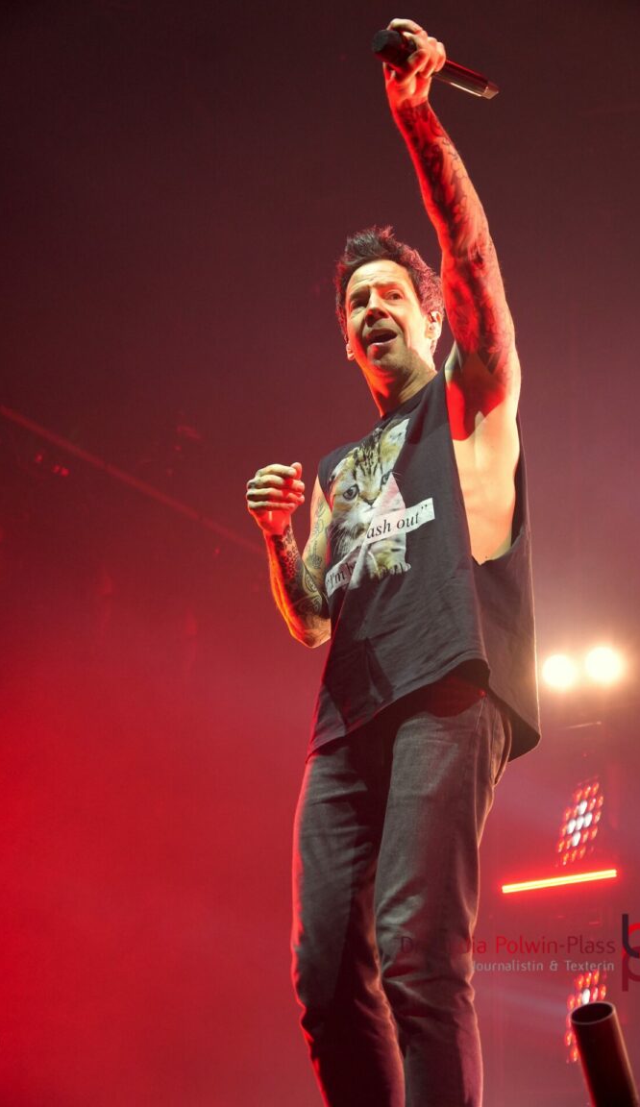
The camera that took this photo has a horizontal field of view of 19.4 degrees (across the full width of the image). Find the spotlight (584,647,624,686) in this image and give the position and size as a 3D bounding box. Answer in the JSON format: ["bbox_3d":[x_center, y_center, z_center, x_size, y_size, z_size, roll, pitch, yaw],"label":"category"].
[{"bbox_3d":[1.802,0.710,11.900,0.260,0.260,0.240,-4,-10,11],"label":"spotlight"}]

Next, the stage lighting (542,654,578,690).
[{"bbox_3d":[1.547,0.766,12.100,0.240,0.240,0.240,-4,-10,11],"label":"stage lighting"}]

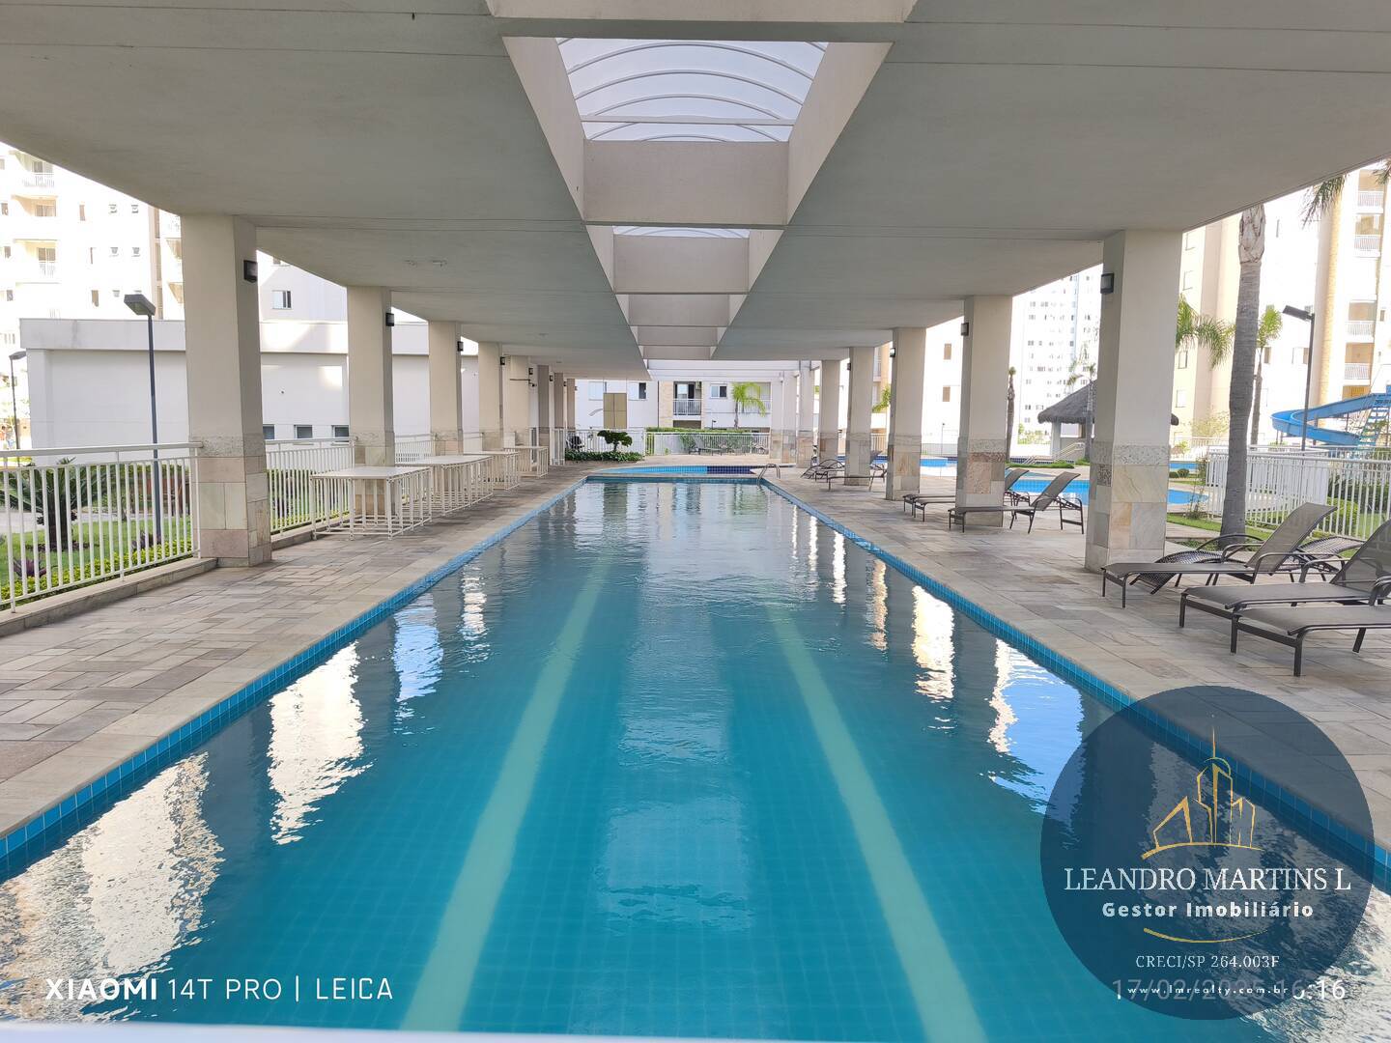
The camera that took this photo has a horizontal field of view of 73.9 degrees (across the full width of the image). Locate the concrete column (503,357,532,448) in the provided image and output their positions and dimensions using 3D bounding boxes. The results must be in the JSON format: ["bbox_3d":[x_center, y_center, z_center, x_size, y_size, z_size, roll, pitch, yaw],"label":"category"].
[{"bbox_3d":[-5.736,-3.505,30.443,0.620,3.767,0.543,0,6,-2],"label":"concrete column"}]

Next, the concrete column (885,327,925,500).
[{"bbox_3d":[4.324,-2.168,18.954,0.549,3.492,0.480,1,6,-1],"label":"concrete column"}]

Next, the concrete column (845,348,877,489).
[{"bbox_3d":[4.562,-2.881,25.584,0.620,3.767,0.543,0,6,-2],"label":"concrete column"}]

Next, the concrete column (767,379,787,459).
[{"bbox_3d":[4.012,-5.049,45.491,0.640,3.968,0.540,1,6,-2],"label":"concrete column"}]

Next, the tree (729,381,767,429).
[{"bbox_3d":[3.053,-6.074,54.761,2.155,4.355,2.155,0,6,-2],"label":"tree"}]

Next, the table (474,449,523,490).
[{"bbox_3d":[-5.094,-1.324,23.591,1.024,0.859,2.400,1,6,-2],"label":"table"}]

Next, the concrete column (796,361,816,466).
[{"bbox_3d":[3.978,-3.689,32.993,0.549,3.600,0.480,1,6,-1],"label":"concrete column"}]

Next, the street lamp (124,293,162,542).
[{"bbox_3d":[-6.580,-1.193,11.090,0.225,3.063,0.420,1,6,-1],"label":"street lamp"}]

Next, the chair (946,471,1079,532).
[{"bbox_3d":[5.022,-0.300,14.536,1.920,0.920,0.632,0,6,-5],"label":"chair"}]

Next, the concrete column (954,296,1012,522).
[{"bbox_3d":[4.439,-1.680,14.279,0.549,3.492,0.480,1,6,-1],"label":"concrete column"}]

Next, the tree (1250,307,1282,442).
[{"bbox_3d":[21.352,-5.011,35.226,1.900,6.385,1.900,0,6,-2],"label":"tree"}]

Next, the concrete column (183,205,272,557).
[{"bbox_3d":[-5.173,-1.392,10.196,0.589,3.749,0.540,1,6,-2],"label":"concrete column"}]

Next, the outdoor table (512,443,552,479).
[{"bbox_3d":[-4.715,-1.723,26.482,0.975,0.825,2.190,1,6,-1],"label":"outdoor table"}]

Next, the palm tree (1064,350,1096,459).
[{"bbox_3d":[19.902,-5.884,46.583,2.240,5.680,2.240,1,6,-2],"label":"palm tree"}]

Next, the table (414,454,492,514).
[{"bbox_3d":[-4.969,-0.797,18.543,1.025,0.867,4.990,0,6,-2],"label":"table"}]

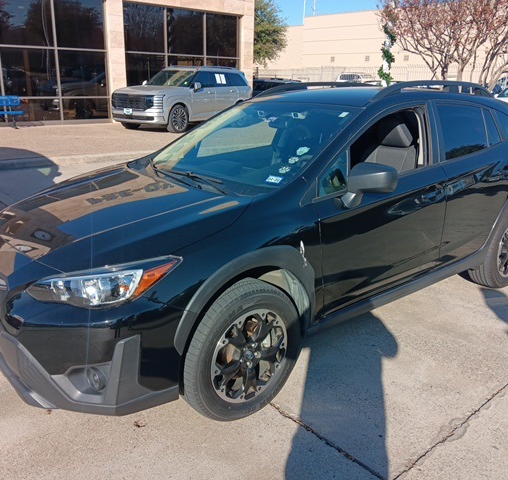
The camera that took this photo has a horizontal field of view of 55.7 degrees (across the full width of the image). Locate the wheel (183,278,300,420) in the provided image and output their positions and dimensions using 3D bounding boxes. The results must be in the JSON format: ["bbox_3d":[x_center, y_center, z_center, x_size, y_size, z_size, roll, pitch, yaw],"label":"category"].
[{"bbox_3d":[-0.074,0.520,2.327,0.690,0.690,0.225,-13,21,-37],"label":"wheel"}]

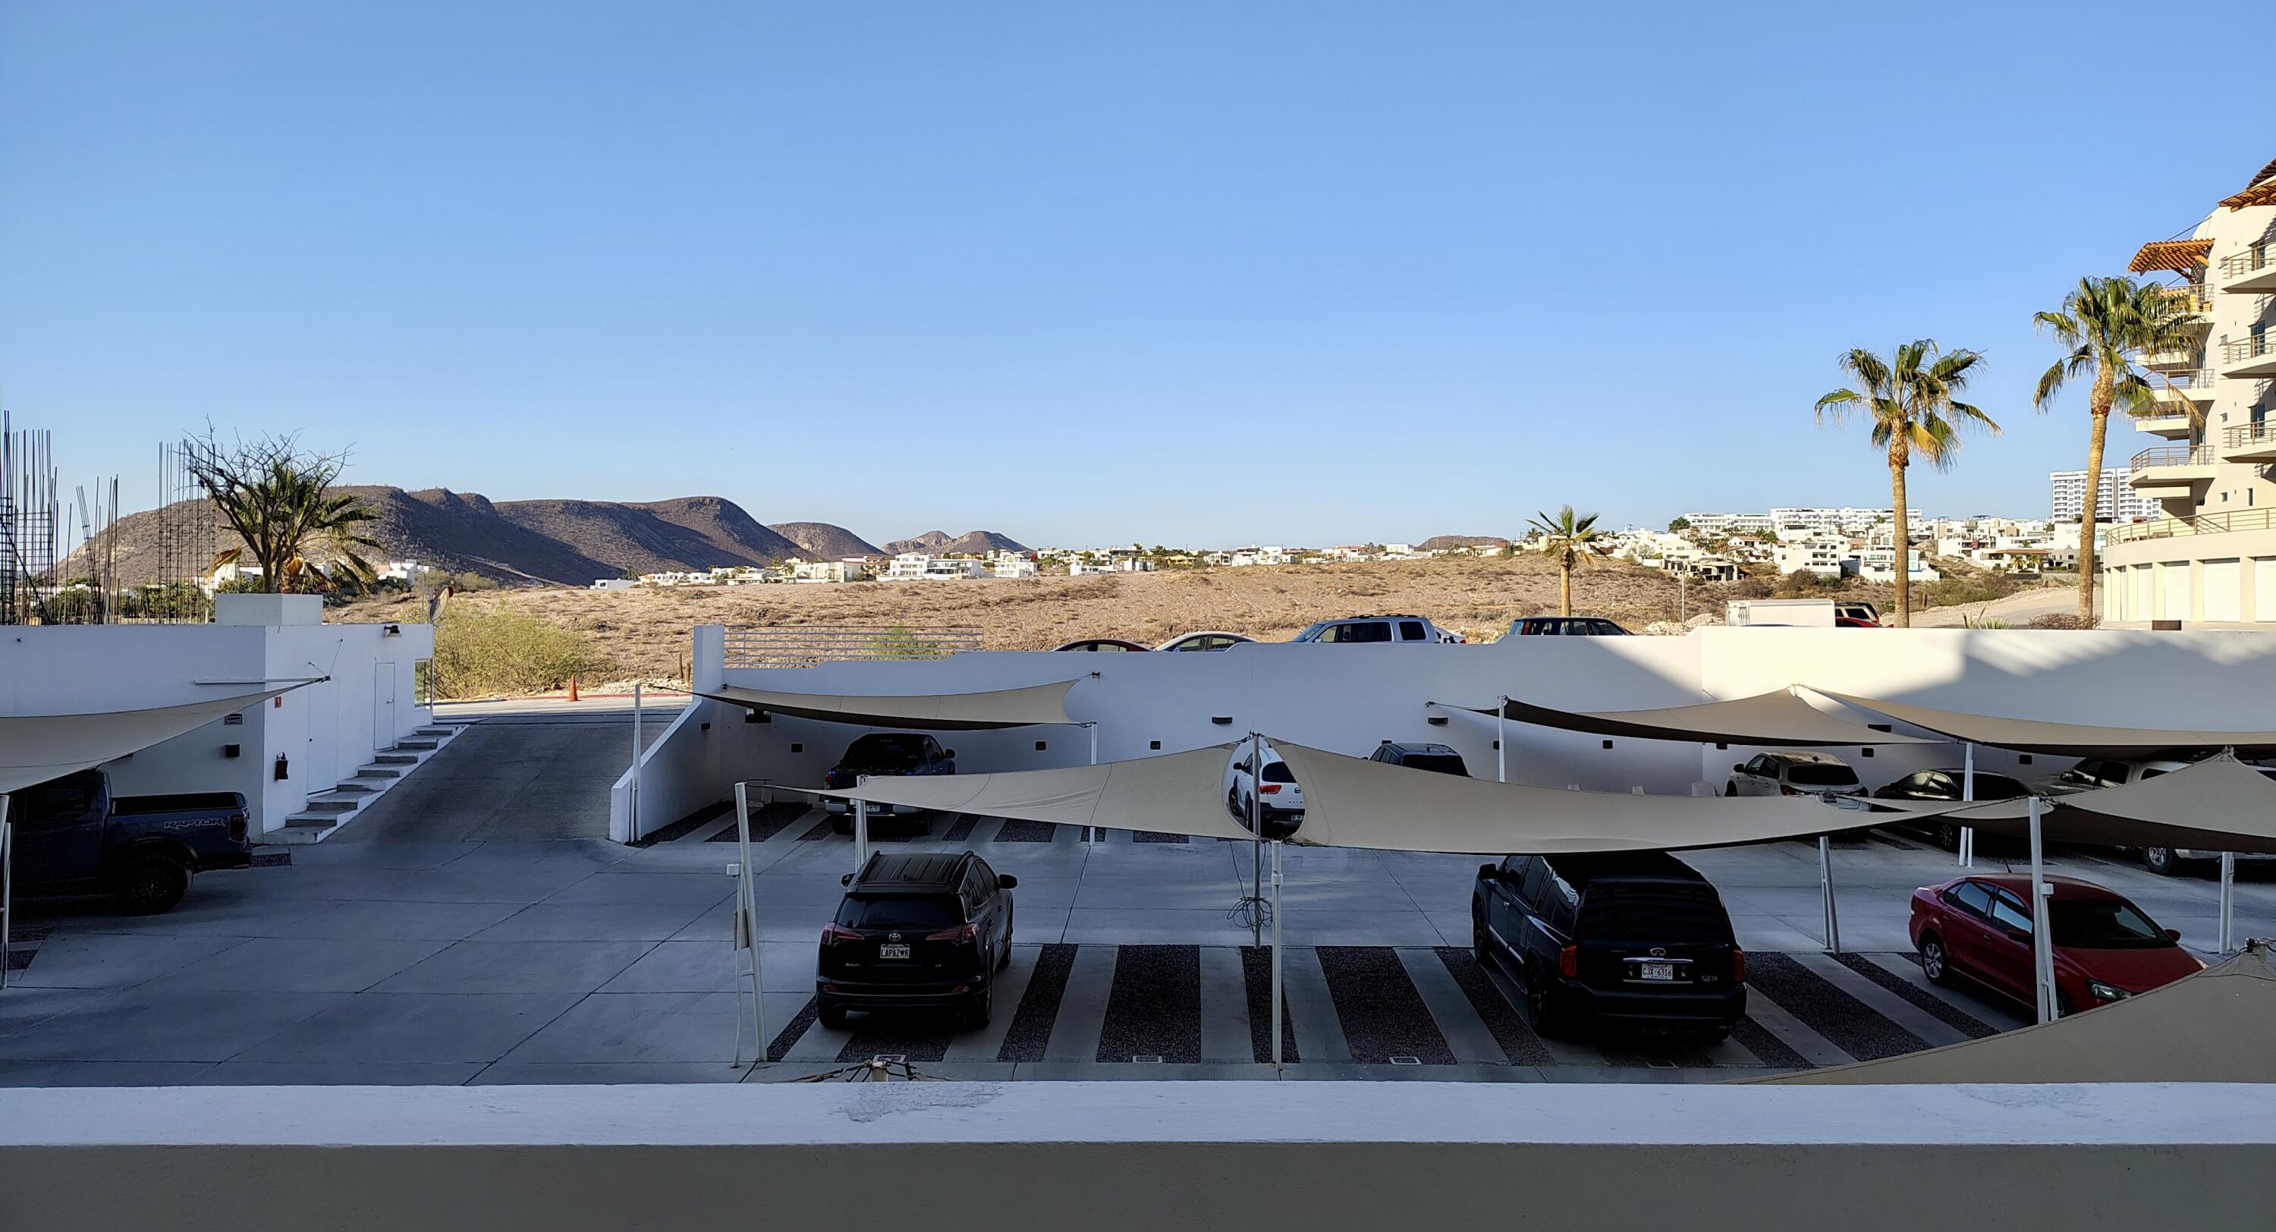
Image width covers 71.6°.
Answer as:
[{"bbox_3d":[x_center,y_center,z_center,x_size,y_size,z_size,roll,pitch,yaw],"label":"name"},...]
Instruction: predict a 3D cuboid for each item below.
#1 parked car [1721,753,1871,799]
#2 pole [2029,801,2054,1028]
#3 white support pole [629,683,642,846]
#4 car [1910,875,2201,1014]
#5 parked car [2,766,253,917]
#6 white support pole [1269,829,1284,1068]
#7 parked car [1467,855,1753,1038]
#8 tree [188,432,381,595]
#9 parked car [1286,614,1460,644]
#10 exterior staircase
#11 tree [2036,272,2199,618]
[{"bbox_3d":[13.000,3.400,31.800,1.790,1.640,4.350,0,0,3],"label":"parked car"},{"bbox_3d":[8.818,3.111,15.415,0.100,2.673,0.100,-3,1,0],"label":"pole"},{"bbox_3d":[-9.058,2.693,28.604,0.100,2.875,0.100,1,1,0],"label":"white support pole"},{"bbox_3d":[10.335,3.670,17.551,1.700,1.470,4.380,0,1,0],"label":"car"},{"bbox_3d":[-15.744,3.279,22.640,5.360,1.920,2.030,0,1,-25],"label":"parked car"},{"bbox_3d":[1.390,3.350,15.800,0.100,2.300,0.100,0,0,0],"label":"white support pole"},{"bbox_3d":[5.197,3.409,18.014,2.000,1.950,5.250,0,1,2],"label":"parked car"},{"bbox_3d":[-17.577,-2.000,32.500,3.800,3.500,3.600,0,0,0],"label":"tree"},{"bbox_3d":[5.500,0.930,41.000,5.000,1.880,1.950,0,0,-1],"label":"parked car"},{"bbox_3d":[-15.550,3.360,32.500,1.100,1.750,6.600,0,0,2],"label":"exterior staircase"},{"bbox_3d":[26.338,-4.336,42.500,4.400,9.570,4.300,0,0,0],"label":"tree"}]

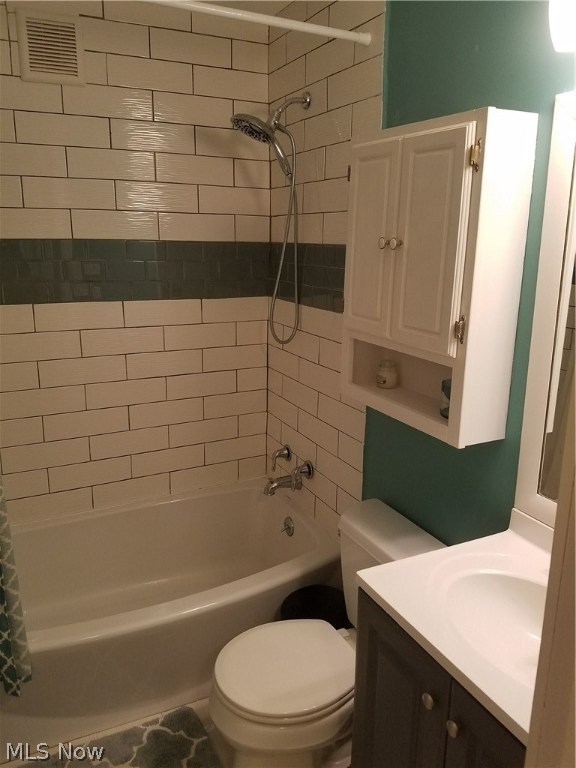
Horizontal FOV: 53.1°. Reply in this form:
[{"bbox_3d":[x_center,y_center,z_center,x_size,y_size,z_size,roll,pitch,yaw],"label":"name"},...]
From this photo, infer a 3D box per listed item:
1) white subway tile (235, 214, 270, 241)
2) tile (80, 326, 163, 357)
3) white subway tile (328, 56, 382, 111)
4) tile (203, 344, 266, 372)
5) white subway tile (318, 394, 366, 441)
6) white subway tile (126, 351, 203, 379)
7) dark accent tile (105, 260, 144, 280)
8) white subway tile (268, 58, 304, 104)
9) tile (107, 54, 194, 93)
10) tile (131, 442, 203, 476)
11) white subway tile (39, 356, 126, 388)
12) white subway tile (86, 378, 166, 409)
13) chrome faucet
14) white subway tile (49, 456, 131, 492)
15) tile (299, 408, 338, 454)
[{"bbox_3d":[-0.146,-0.631,2.327,0.142,0.101,0.010,-7,16,-26],"label":"white subway tile"},{"bbox_3d":[-0.620,-0.162,2.179,0.302,0.099,0.010,-7,16,-26],"label":"tile"},{"bbox_3d":[0.194,-0.896,1.736,0.010,0.101,0.298,-7,16,-26],"label":"white subway tile"},{"bbox_3d":[-0.220,-0.110,2.429,0.293,0.101,0.010,-7,16,-26],"label":"tile"},{"bbox_3d":[0.182,0.113,2.001,0.010,0.101,0.298,-7,16,-26],"label":"white subway tile"},{"bbox_3d":[-0.484,-0.079,2.273,0.302,0.099,0.010,-7,16,-26],"label":"white subway tile"},{"bbox_3d":[-0.615,-0.429,2.185,0.146,0.074,0.010,-7,16,-26],"label":"dark accent tile"},{"bbox_3d":[-0.001,-1.156,2.206,0.010,0.106,0.317,-7,16,-26],"label":"white subway tile"},{"bbox_3d":[-0.479,-1.091,2.039,0.304,0.101,0.010,-6,16,-25],"label":"tile"},{"bbox_3d":[-0.522,0.336,2.526,0.322,0.106,0.010,-7,16,-26],"label":"tile"},{"bbox_3d":[-0.766,-0.049,2.170,0.304,0.101,0.010,-6,16,-25],"label":"white subway tile"},{"bbox_3d":[-0.630,0.036,2.262,0.304,0.101,0.010,-6,16,-25],"label":"white subway tile"},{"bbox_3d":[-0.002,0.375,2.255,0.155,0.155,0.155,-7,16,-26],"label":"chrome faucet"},{"bbox_3d":[-0.761,0.346,2.242,0.302,0.099,0.010,-7,16,-26],"label":"white subway tile"},{"bbox_3d":[0.115,0.177,2.130,0.010,0.099,0.299,-6,16,-26],"label":"tile"}]

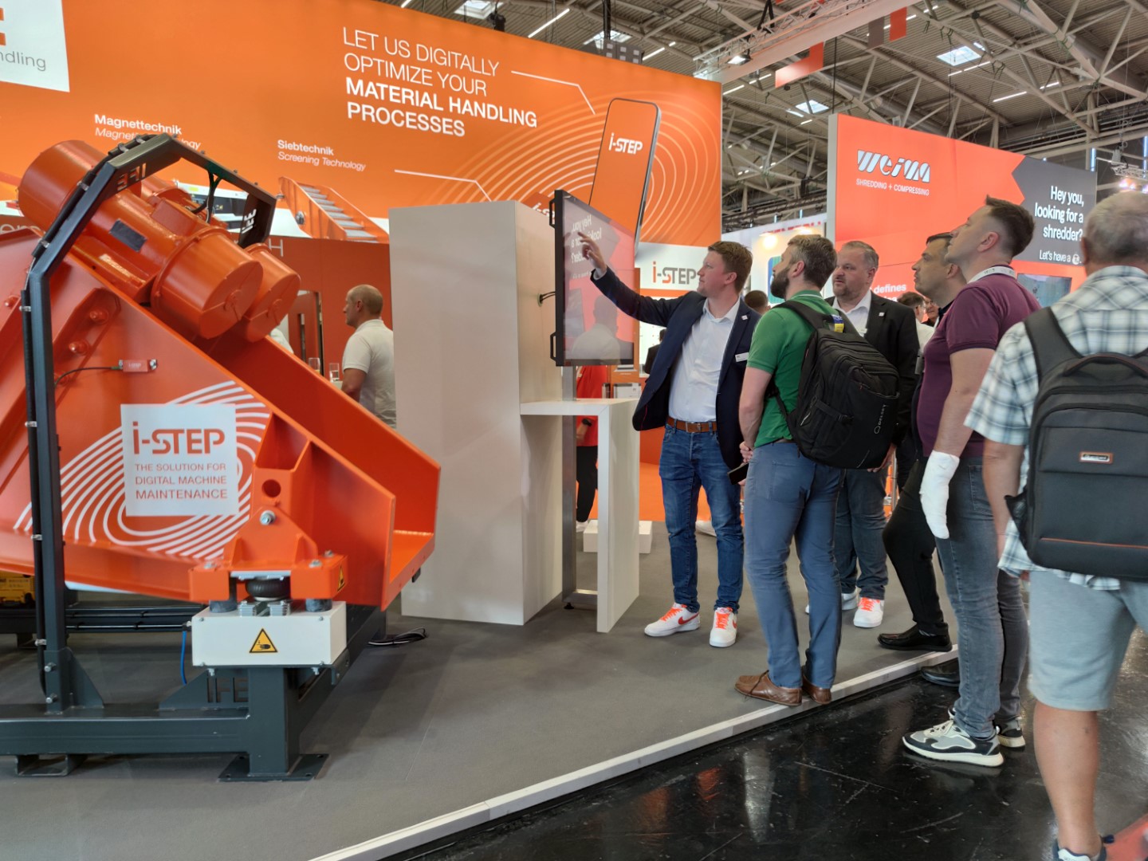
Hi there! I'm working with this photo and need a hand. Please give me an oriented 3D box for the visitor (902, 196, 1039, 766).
[{"bbox_3d":[1.372,0.171,2.706,0.480,1.860,0.540,3,6,36],"label":"visitor"}]

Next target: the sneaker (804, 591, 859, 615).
[{"bbox_3d":[1.344,0.881,4.181,0.310,0.115,0.110,-2,5,-21],"label":"sneaker"}]

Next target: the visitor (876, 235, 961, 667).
[{"bbox_3d":[1.563,0.106,3.388,0.520,1.850,0.530,2,5,25],"label":"visitor"}]

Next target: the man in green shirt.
[{"bbox_3d":[0.815,0.160,3.018,0.510,1.760,0.430,-4,6,-34],"label":"man in green shirt"}]

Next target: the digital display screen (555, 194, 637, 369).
[{"bbox_3d":[0.130,-0.711,4.076,0.055,0.753,1.292,1,5,18],"label":"digital display screen"}]

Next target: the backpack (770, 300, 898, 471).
[{"bbox_3d":[0.937,-0.118,2.785,0.340,0.510,0.270,-4,13,-34],"label":"backpack"}]

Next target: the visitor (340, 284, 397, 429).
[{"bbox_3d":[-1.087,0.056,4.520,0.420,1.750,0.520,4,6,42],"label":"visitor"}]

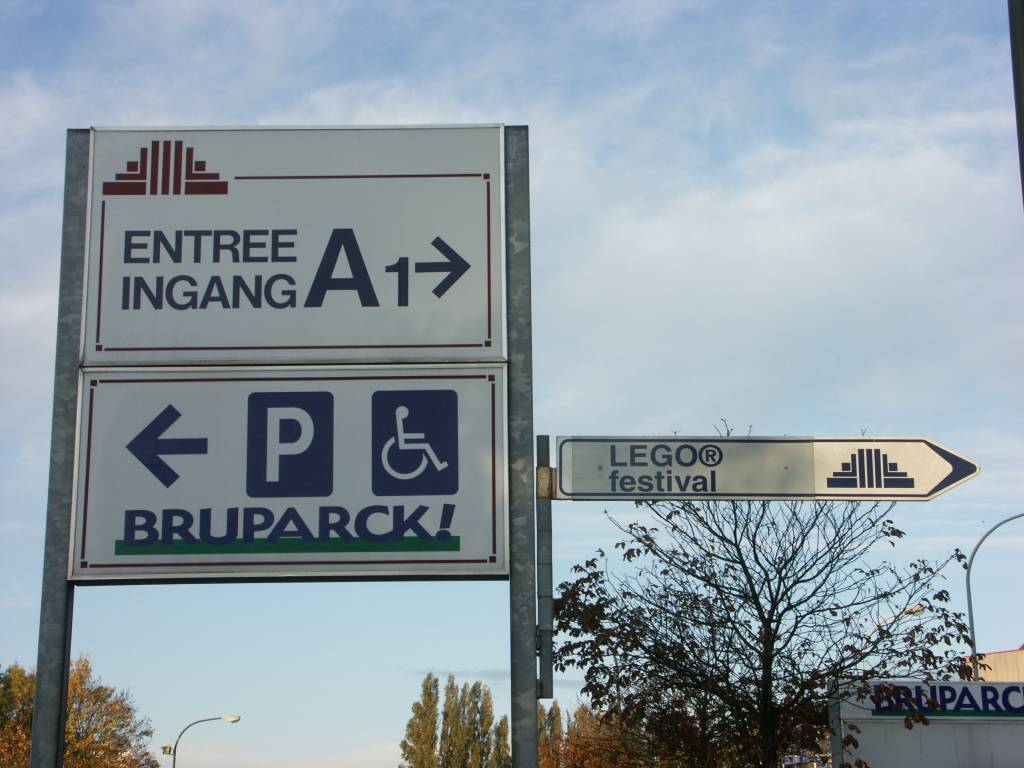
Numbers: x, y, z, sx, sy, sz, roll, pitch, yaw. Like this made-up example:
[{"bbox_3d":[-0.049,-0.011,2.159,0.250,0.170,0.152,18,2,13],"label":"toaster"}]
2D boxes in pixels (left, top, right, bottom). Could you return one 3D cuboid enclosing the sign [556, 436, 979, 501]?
[{"bbox_3d":[1.207,0.400,8.737,1.999,0.302,0.030,0,-16,-4],"label":"sign"}]

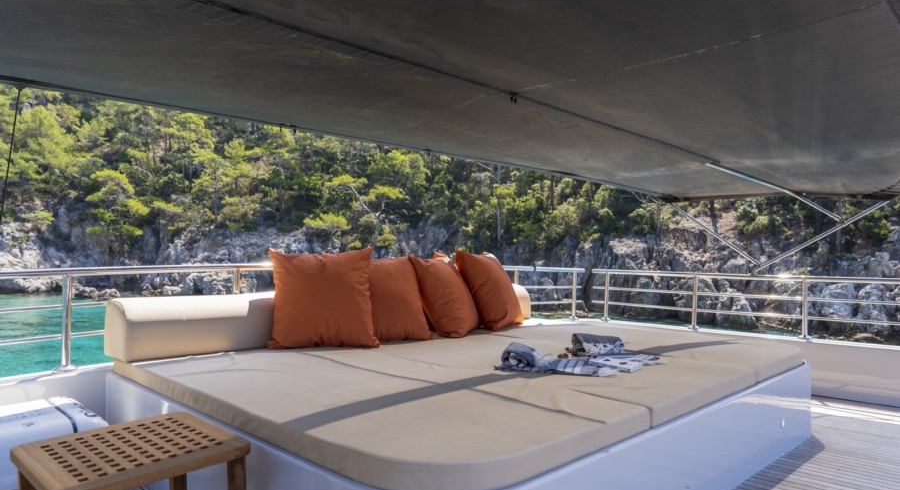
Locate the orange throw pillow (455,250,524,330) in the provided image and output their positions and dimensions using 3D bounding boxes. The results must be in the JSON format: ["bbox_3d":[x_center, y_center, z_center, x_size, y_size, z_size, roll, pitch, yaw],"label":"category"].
[{"bbox_3d":[0.276,0.299,4.090,0.200,0.550,0.550,-30,-12,22],"label":"orange throw pillow"}]

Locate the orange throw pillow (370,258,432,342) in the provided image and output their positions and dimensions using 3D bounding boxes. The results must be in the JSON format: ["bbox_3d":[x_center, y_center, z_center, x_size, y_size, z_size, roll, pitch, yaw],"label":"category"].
[{"bbox_3d":[-0.412,0.303,3.480,0.550,0.550,0.200,0,-29,-33],"label":"orange throw pillow"}]

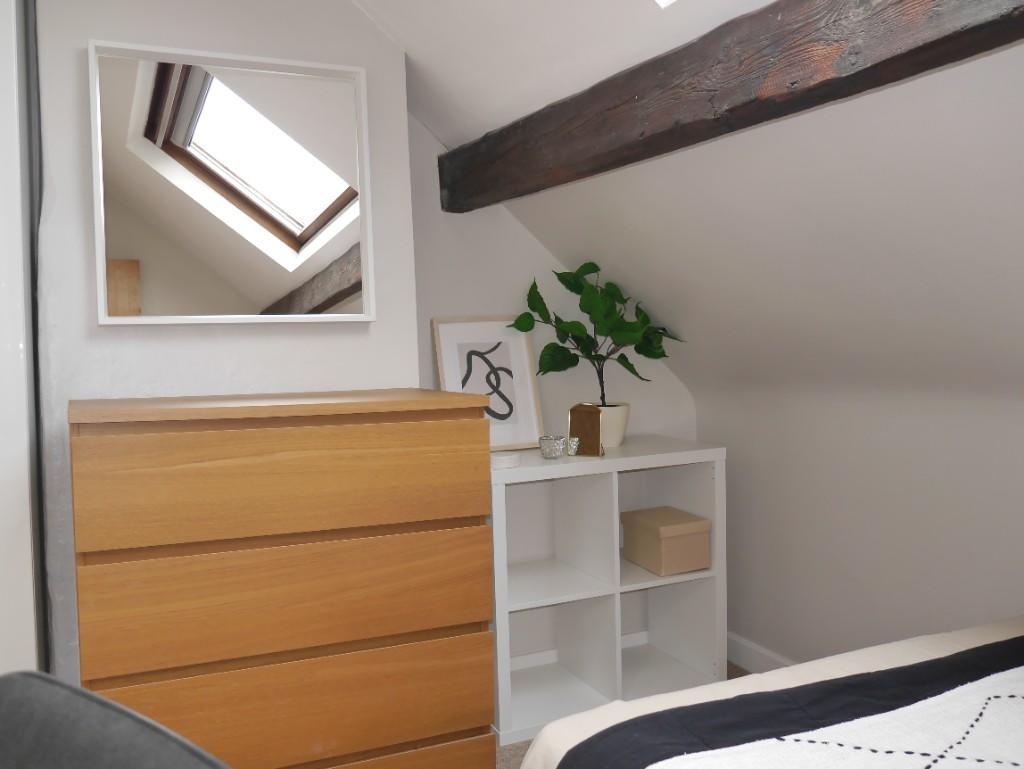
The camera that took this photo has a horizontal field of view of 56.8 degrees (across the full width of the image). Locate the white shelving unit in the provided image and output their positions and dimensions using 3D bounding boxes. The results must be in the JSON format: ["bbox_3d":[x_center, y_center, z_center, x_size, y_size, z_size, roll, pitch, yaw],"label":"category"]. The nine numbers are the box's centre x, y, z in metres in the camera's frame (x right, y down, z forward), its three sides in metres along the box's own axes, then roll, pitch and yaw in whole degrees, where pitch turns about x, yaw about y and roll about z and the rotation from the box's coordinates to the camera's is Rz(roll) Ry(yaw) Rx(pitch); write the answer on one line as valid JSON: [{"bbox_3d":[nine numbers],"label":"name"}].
[{"bbox_3d":[0.229,0.584,2.925,0.768,0.768,0.388,-4,5,-24],"label":"white shelving unit"}]

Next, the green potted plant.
[{"bbox_3d":[0.274,-0.090,2.934,0.550,0.572,0.420,-4,5,-24],"label":"green potted plant"}]

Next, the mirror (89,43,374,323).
[{"bbox_3d":[-0.664,-0.470,2.306,0.645,0.645,0.036,-2,2,-23],"label":"mirror"}]

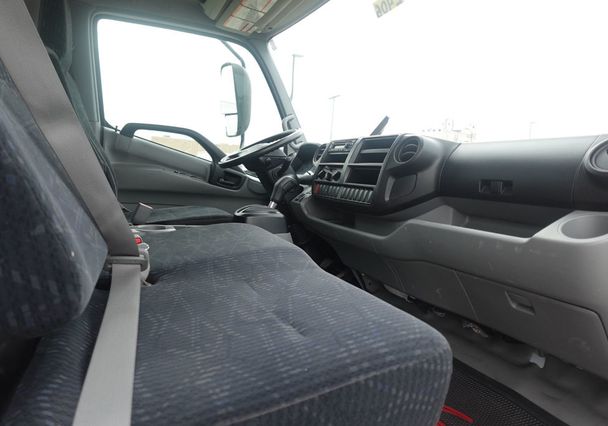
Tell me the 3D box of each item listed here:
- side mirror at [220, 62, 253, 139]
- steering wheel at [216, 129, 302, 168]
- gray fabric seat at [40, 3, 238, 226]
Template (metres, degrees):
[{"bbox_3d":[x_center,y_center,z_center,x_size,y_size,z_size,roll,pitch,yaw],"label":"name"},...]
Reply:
[{"bbox_3d":[-0.405,-0.676,2.150,0.130,0.420,0.200,-5,9,-35],"label":"side mirror"},{"bbox_3d":[-0.188,-0.273,1.551,0.443,0.100,0.443,-31,21,-23],"label":"steering wheel"},{"bbox_3d":[-0.587,-0.263,1.334,0.650,0.960,0.510,-4,9,-29],"label":"gray fabric seat"}]

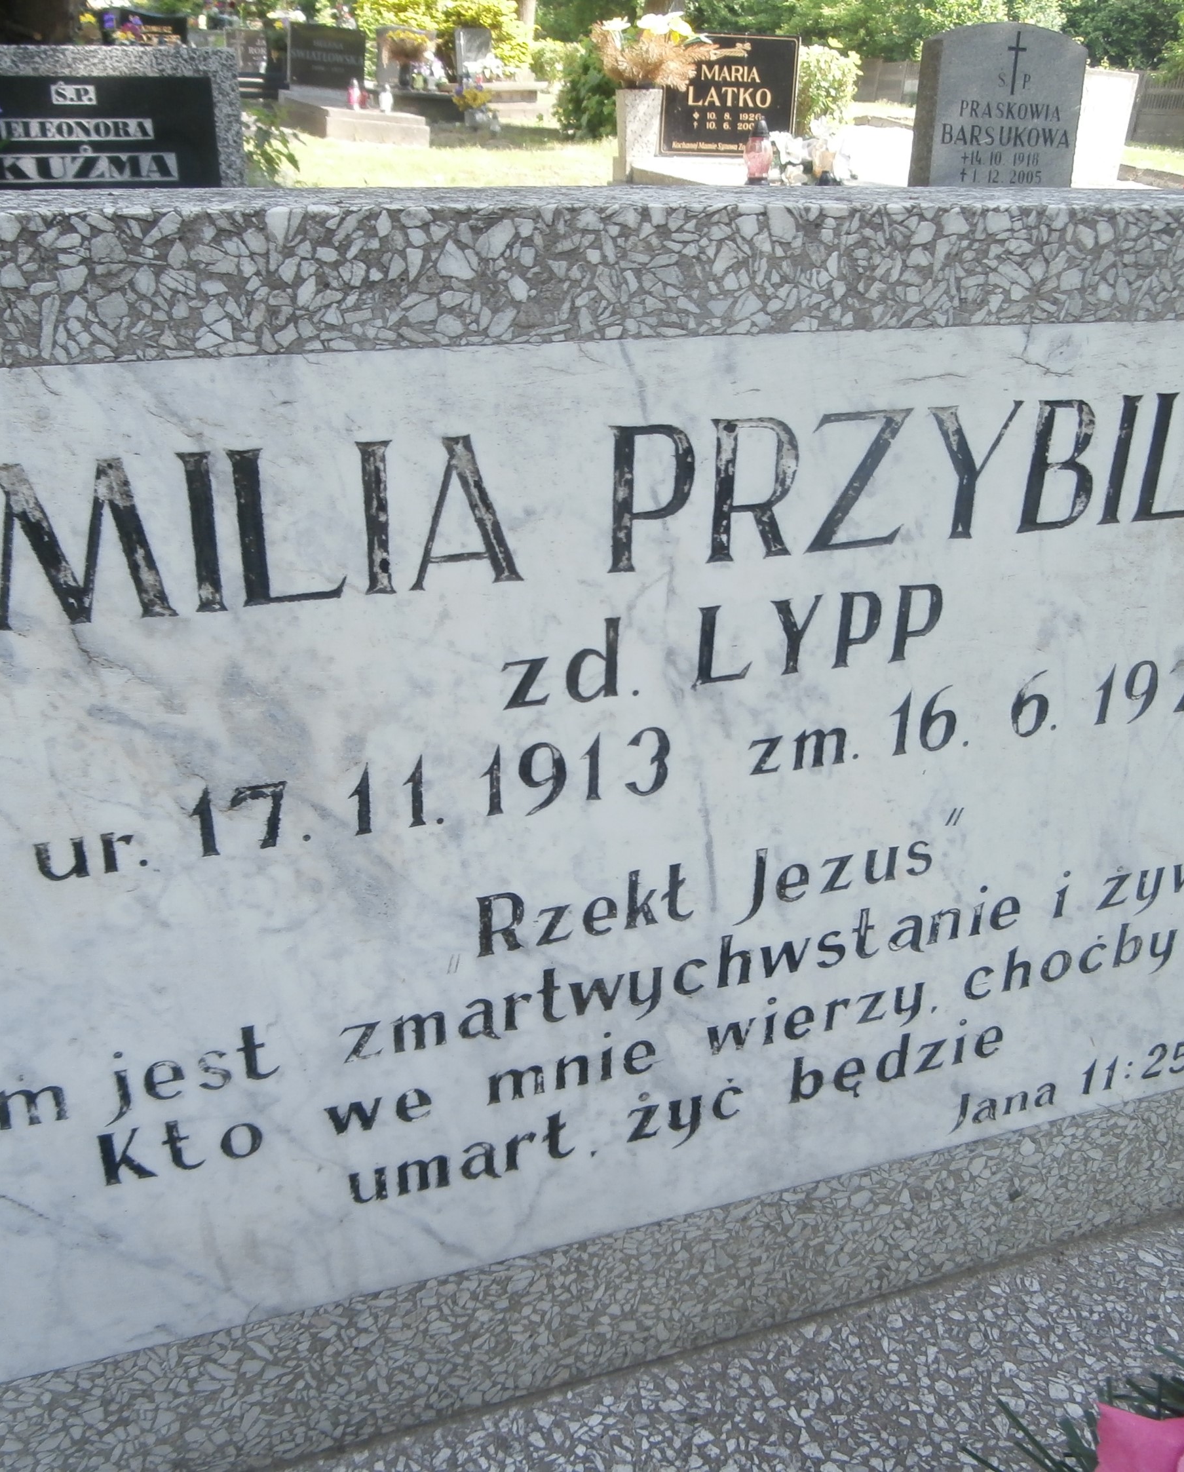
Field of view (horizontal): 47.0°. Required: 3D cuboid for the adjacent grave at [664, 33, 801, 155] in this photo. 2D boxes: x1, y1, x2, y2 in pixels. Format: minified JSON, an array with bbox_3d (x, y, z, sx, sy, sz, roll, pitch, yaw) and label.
[{"bbox_3d":[0.514,-2.408,5.122,0.530,0.400,0.070,-8,29,-19],"label":"adjacent grave"}]

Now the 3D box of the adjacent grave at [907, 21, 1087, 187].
[{"bbox_3d":[1.266,-1.852,4.273,0.495,0.680,0.110,-8,29,-19],"label":"adjacent grave"}]

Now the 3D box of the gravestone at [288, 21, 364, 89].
[{"bbox_3d":[-2.398,-6.088,12.233,0.690,0.500,0.090,-8,29,-19],"label":"gravestone"}]

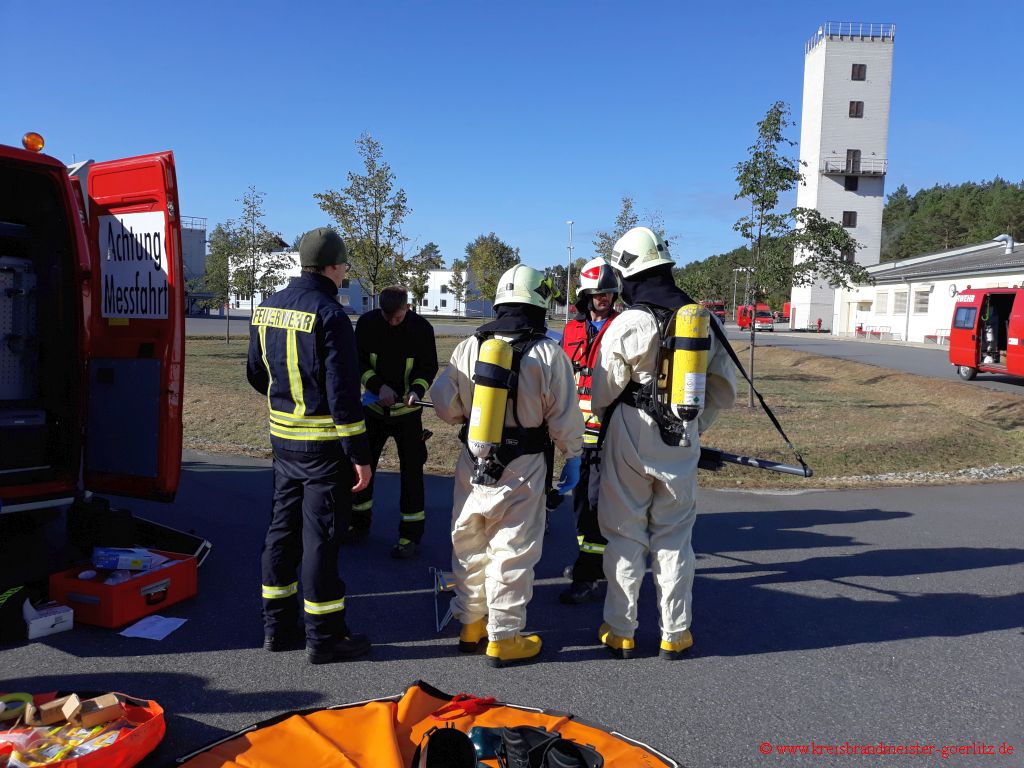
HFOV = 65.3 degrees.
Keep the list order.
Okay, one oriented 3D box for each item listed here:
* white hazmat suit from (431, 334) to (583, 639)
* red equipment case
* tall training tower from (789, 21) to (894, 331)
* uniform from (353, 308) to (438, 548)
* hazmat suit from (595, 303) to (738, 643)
[{"bbox_3d":[-0.025,0.477,3.603,0.600,1.382,0.450,3,6,20],"label":"white hazmat suit"},{"bbox_3d":[-2.020,1.053,4.190,0.420,0.212,0.540,3,6,22],"label":"red equipment case"},{"bbox_3d":[29.248,-17.776,70.851,6.000,26.022,5.400,1,6,0],"label":"tall training tower"},{"bbox_3d":[-0.737,0.288,5.050,0.560,1.500,0.460,2,6,-2],"label":"uniform"},{"bbox_3d":[0.679,0.435,3.629,0.600,1.524,0.470,-2,6,-28],"label":"hazmat suit"}]

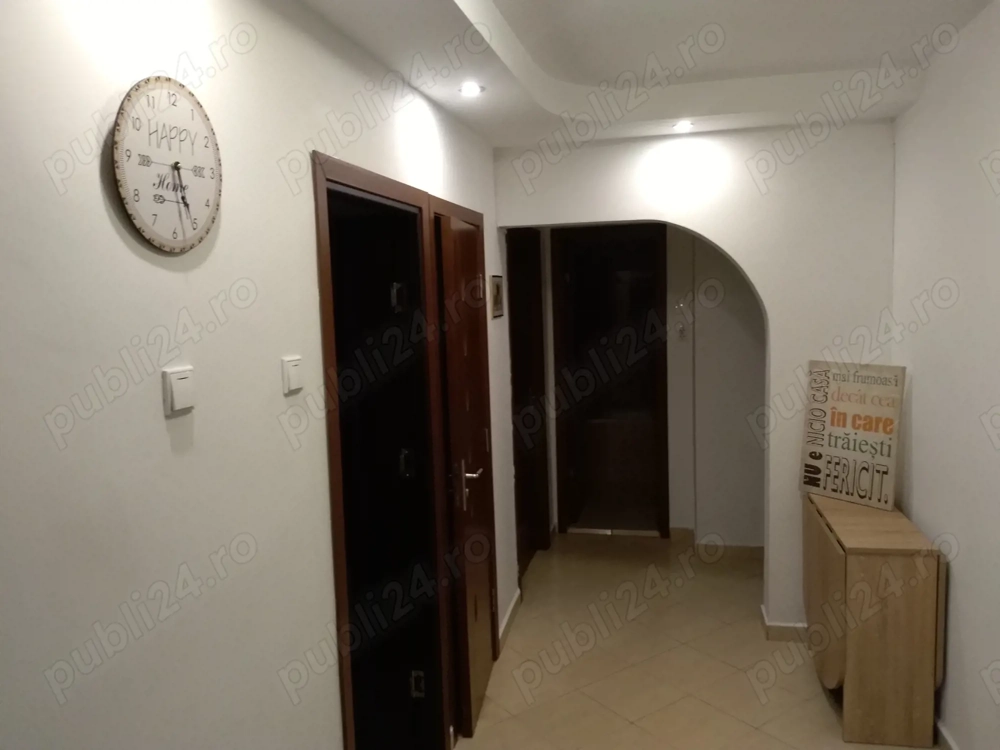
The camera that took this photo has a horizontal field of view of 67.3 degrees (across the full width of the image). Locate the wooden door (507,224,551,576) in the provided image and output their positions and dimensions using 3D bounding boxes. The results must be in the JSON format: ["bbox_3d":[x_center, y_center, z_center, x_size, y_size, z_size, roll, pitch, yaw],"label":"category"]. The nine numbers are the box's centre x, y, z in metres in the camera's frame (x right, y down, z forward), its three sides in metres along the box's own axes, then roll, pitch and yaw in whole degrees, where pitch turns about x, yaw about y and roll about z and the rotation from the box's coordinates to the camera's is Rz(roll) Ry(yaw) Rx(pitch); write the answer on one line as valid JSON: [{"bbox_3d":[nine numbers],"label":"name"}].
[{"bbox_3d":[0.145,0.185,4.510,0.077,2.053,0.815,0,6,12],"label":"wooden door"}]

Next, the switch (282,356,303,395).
[{"bbox_3d":[-0.451,0.001,1.650,0.016,0.080,0.074,-1,6,13],"label":"switch"}]

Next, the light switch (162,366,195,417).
[{"bbox_3d":[-0.536,0.026,1.268,0.016,0.080,0.074,-1,6,13],"label":"light switch"}]

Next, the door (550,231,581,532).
[{"bbox_3d":[0.564,0.048,5.679,0.064,2.044,0.755,0,6,12],"label":"door"}]

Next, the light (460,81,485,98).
[{"bbox_3d":[-0.094,-0.970,2.573,0.085,0.025,0.085,-1,6,13],"label":"light"}]

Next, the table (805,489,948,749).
[{"bbox_3d":[1.505,0.961,3.102,0.365,0.750,0.725,0,6,12],"label":"table"}]

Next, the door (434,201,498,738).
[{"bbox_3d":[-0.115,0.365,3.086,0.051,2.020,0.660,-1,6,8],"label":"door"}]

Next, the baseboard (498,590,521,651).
[{"bbox_3d":[0.051,1.256,3.848,0.021,0.086,0.600,0,6,12],"label":"baseboard"}]

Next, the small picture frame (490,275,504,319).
[{"bbox_3d":[-0.011,-0.375,3.629,0.020,0.200,0.190,-1,6,13],"label":"small picture frame"}]

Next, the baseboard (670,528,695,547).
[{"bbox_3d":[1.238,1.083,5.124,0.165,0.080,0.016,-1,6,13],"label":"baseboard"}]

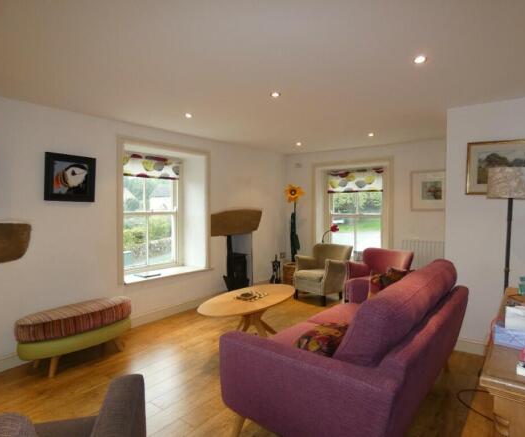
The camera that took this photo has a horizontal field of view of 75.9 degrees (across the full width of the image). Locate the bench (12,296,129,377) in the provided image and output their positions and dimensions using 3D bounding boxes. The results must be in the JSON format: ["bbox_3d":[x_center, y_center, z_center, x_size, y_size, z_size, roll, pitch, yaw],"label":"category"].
[{"bbox_3d":[-1.713,1.086,3.181,0.410,0.485,1.050,2,3,38],"label":"bench"}]

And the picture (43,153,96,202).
[{"bbox_3d":[-1.759,-0.366,3.101,0.030,0.422,0.427,2,2,41],"label":"picture"}]

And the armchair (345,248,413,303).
[{"bbox_3d":[1.619,0.870,4.653,0.700,0.780,0.740,2,3,30],"label":"armchair"}]

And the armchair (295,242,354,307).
[{"bbox_3d":[0.871,0.778,4.955,0.594,0.799,0.726,2,2,41],"label":"armchair"}]

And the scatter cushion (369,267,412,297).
[{"bbox_3d":[1.139,0.645,2.989,0.420,0.360,0.140,2,-23,41],"label":"scatter cushion"}]

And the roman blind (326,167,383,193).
[{"bbox_3d":[1.607,-0.637,5.802,1.060,0.390,0.060,2,3,38],"label":"roman blind"}]

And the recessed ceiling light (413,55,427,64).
[{"bbox_3d":[0.955,-0.946,2.036,0.085,0.020,0.085,2,2,41],"label":"recessed ceiling light"}]

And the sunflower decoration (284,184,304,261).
[{"bbox_3d":[0.547,0.088,5.972,0.350,1.375,0.200,0,3,6],"label":"sunflower decoration"}]

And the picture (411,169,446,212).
[{"bbox_3d":[2.169,-0.349,4.309,0.505,0.519,0.025,2,2,38],"label":"picture"}]

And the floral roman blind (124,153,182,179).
[{"bbox_3d":[-1.546,-0.710,4.584,0.060,0.290,1.080,2,3,38],"label":"floral roman blind"}]

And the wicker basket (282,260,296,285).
[{"bbox_3d":[0.478,0.928,5.374,0.323,0.469,0.323,2,2,41],"label":"wicker basket"}]

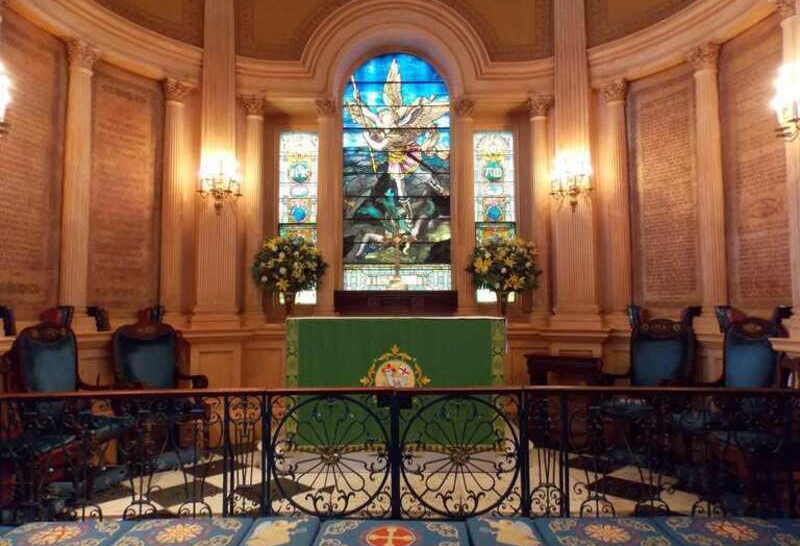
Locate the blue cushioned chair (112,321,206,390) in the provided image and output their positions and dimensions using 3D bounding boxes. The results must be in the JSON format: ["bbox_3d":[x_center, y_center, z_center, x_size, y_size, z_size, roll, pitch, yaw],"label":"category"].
[{"bbox_3d":[-1.820,0.901,3.960,0.640,1.040,0.620,-4,-5,45],"label":"blue cushioned chair"}]

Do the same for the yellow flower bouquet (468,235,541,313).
[{"bbox_3d":[0.961,0.026,4.893,0.635,0.710,0.530,0,-4,0],"label":"yellow flower bouquet"}]

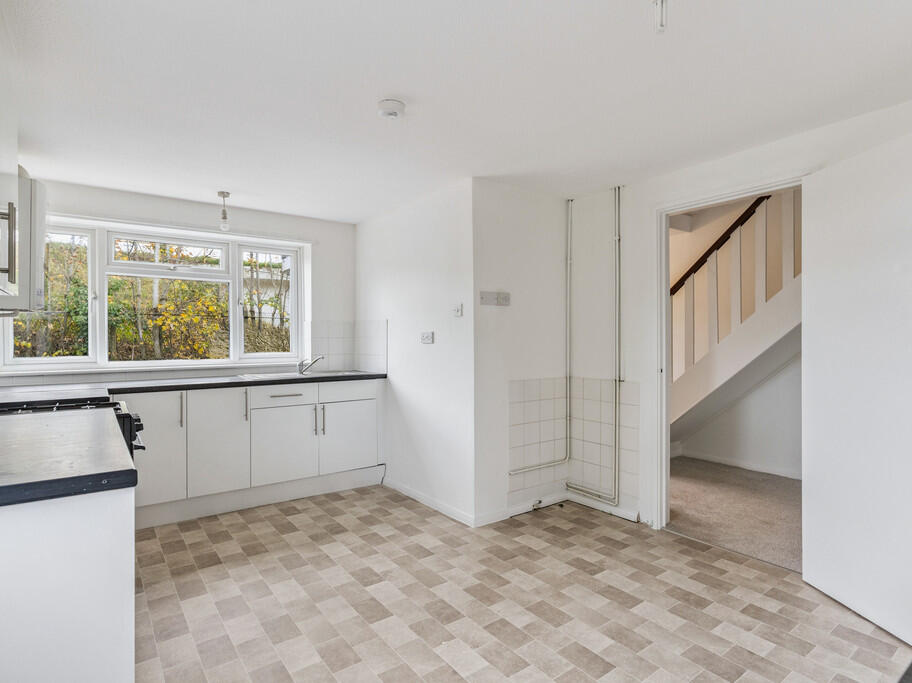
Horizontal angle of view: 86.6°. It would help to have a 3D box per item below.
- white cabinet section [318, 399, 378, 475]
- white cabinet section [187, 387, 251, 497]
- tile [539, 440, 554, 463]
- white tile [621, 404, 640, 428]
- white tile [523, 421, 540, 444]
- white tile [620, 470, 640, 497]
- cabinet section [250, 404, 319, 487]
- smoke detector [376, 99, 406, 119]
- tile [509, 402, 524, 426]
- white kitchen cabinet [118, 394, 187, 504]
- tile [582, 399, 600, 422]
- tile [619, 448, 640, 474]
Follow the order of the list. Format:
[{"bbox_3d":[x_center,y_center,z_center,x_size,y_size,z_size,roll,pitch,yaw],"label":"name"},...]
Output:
[{"bbox_3d":[-0.999,0.753,4.049,0.492,0.550,0.500,0,0,-37],"label":"white cabinet section"},{"bbox_3d":[-1.750,0.677,3.482,0.390,0.710,0.500,0,0,-37],"label":"white cabinet section"},{"bbox_3d":[0.662,0.802,3.529,0.150,0.150,0.008,0,0,-37],"label":"tile"},{"bbox_3d":[1.157,0.495,3.216,0.010,0.150,0.150,0,0,-36],"label":"white tile"},{"bbox_3d":[0.540,0.650,3.438,0.150,0.150,0.008,0,0,-37],"label":"white tile"},{"bbox_3d":[1.179,0.964,3.270,0.010,0.151,0.151,0,0,-37],"label":"white tile"},{"bbox_3d":[-1.394,0.755,3.751,0.495,0.550,0.500,0,0,-37],"label":"cabinet section"},{"bbox_3d":[-0.295,-1.062,2.230,0.125,0.040,0.125,0,0,0],"label":"smoke detector"},{"bbox_3d":[0.418,0.498,3.347,0.150,0.150,0.008,0,0,-37],"label":"tile"},{"bbox_3d":[-2.125,0.683,3.341,0.399,0.721,0.580,0,0,-36],"label":"white kitchen cabinet"},{"bbox_3d":[0.994,0.504,3.512,0.010,0.151,0.151,0,0,-37],"label":"tile"},{"bbox_3d":[1.178,0.811,3.269,0.010,0.151,0.151,0,0,-37],"label":"tile"}]

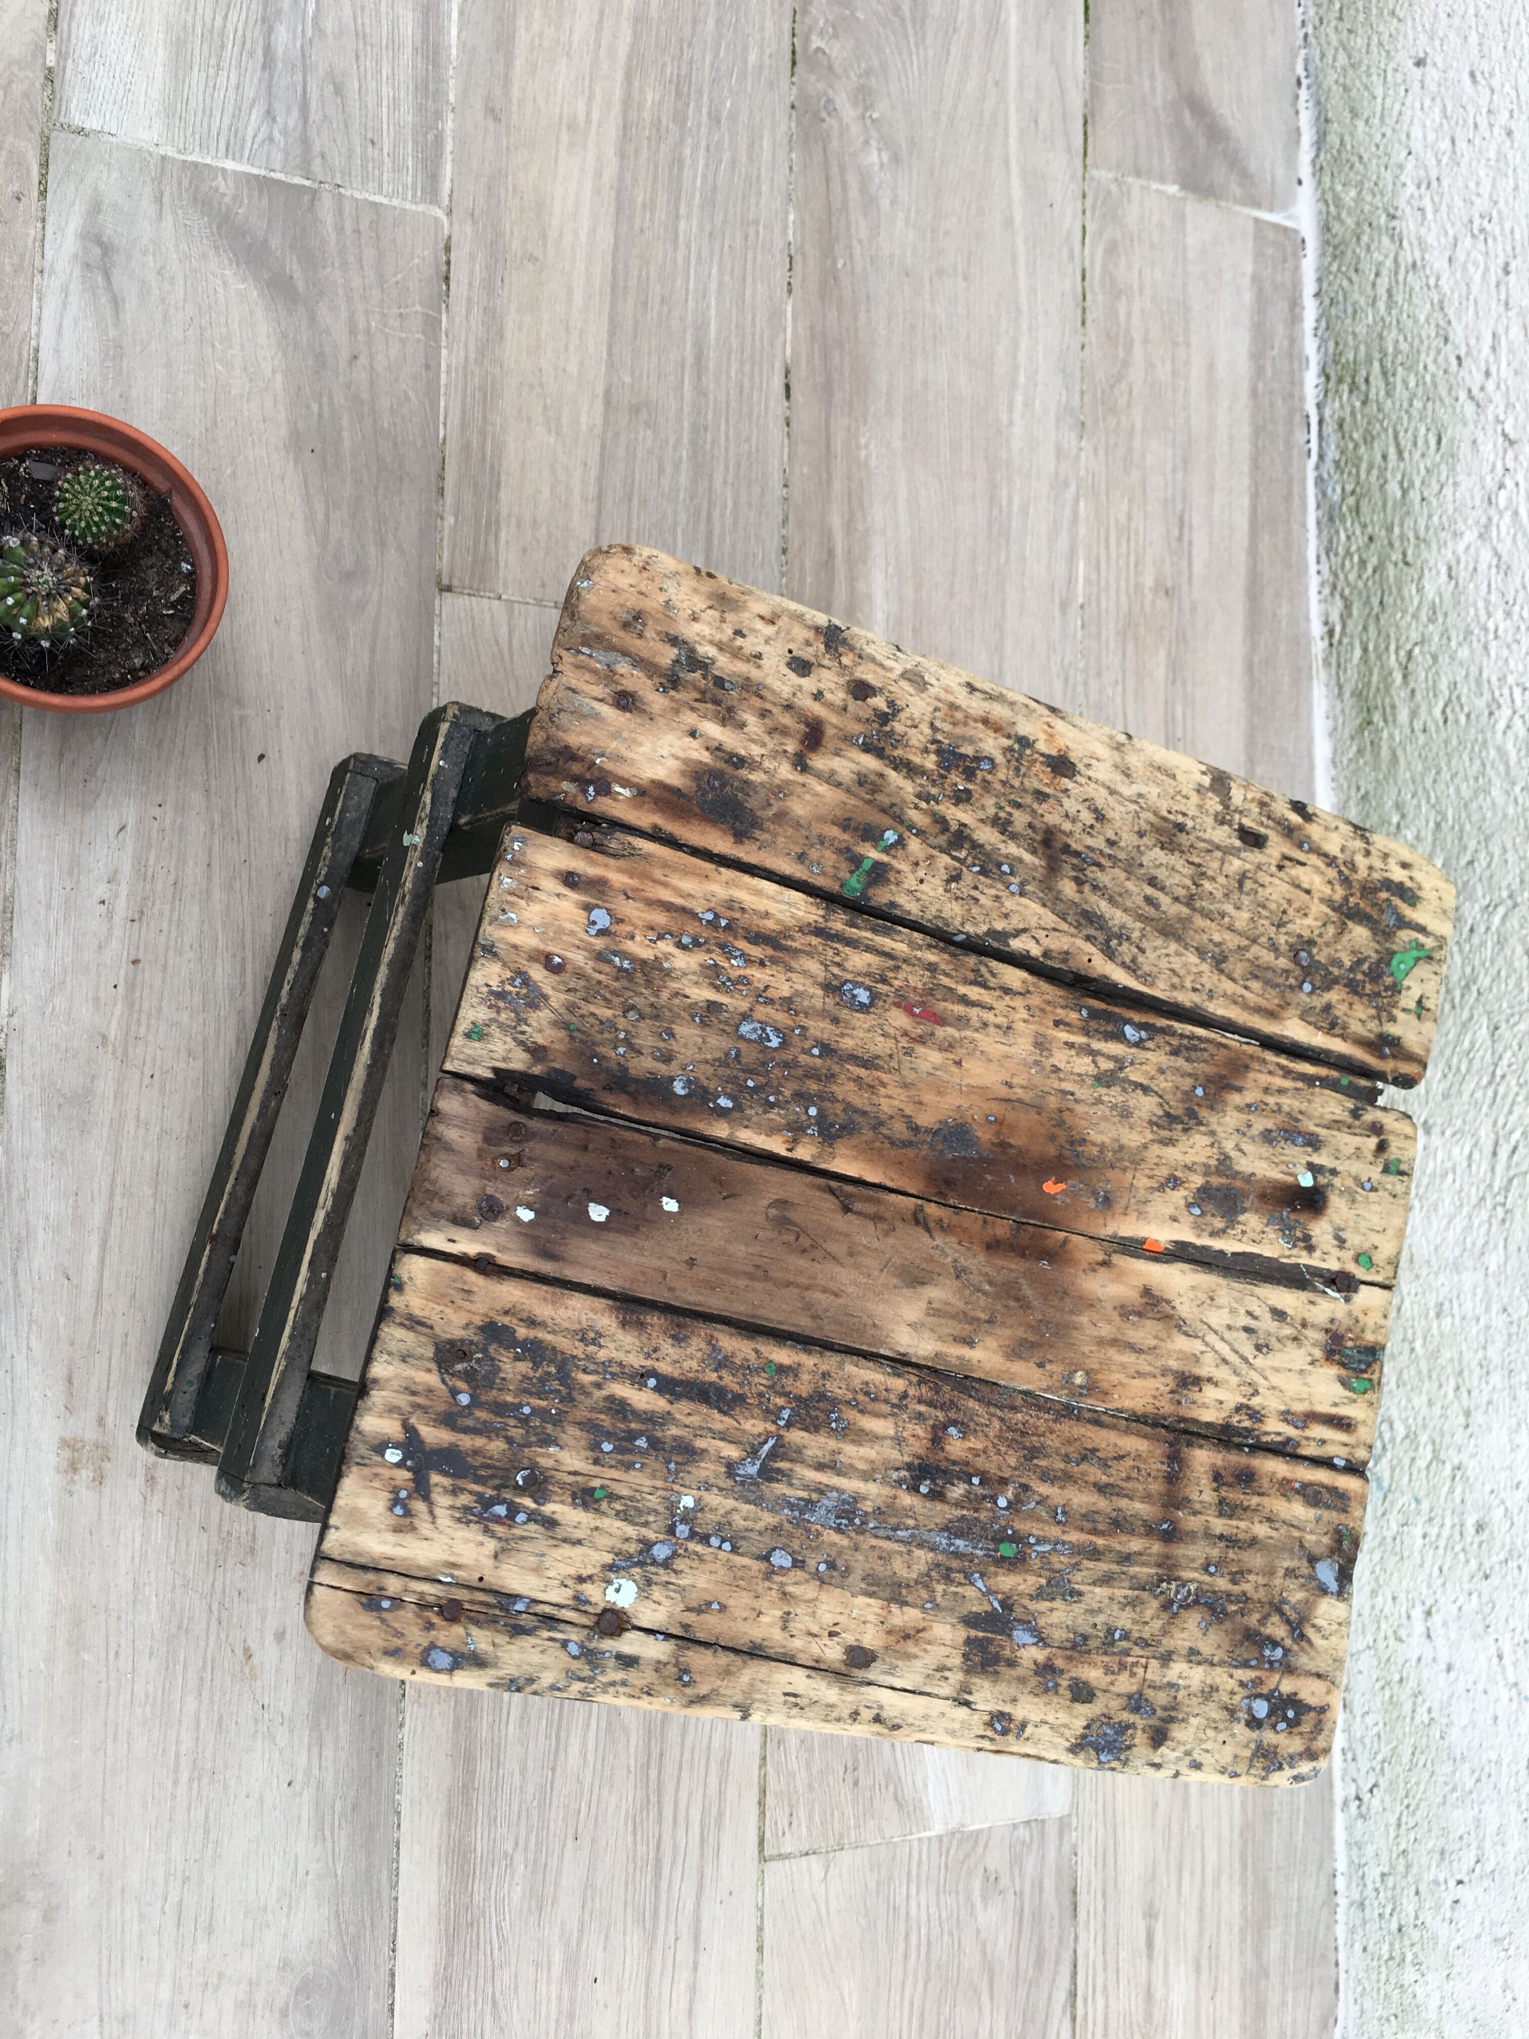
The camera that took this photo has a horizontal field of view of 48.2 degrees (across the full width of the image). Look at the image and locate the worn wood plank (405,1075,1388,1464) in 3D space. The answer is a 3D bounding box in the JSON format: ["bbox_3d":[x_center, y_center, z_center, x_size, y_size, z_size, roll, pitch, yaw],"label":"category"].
[{"bbox_3d":[0.060,0.089,0.583,0.367,0.020,0.065,15,82,-20],"label":"worn wood plank"}]

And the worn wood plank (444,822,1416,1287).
[{"bbox_3d":[0.075,0.020,0.592,0.365,0.020,0.085,15,82,-20],"label":"worn wood plank"}]

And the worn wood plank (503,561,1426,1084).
[{"bbox_3d":[0.093,-0.064,0.604,0.363,0.020,0.091,16,81,-20],"label":"worn wood plank"}]

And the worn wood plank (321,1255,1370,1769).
[{"bbox_3d":[0.043,0.174,0.571,0.372,0.020,0.123,16,81,-20],"label":"worn wood plank"}]

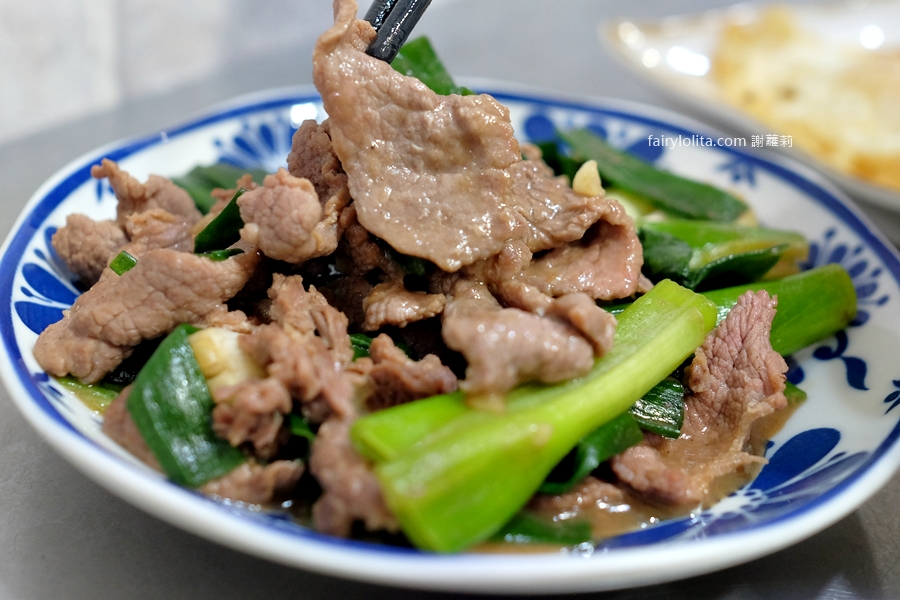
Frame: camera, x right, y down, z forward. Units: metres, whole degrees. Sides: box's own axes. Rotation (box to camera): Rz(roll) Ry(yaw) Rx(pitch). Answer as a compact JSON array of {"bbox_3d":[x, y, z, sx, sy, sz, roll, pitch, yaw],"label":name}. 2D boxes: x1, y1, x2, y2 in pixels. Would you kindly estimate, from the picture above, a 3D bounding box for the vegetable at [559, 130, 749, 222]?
[{"bbox_3d":[0.063,-0.038,0.271,0.058,0.008,0.015,27,48,22],"label":"vegetable"}]

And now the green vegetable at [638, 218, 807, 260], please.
[{"bbox_3d":[0.074,-0.015,0.239,0.046,0.010,0.013,4,32,-7],"label":"green vegetable"}]

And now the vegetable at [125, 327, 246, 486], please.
[{"bbox_3d":[-0.049,0.020,0.163,0.019,0.011,0.028,-27,57,-22],"label":"vegetable"}]

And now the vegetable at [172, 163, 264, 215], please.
[{"bbox_3d":[-0.065,-0.031,0.246,0.028,0.009,0.018,-4,33,-12],"label":"vegetable"}]

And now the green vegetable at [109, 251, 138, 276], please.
[{"bbox_3d":[-0.073,-0.008,0.197,0.006,0.004,0.005,-11,35,-22],"label":"green vegetable"}]

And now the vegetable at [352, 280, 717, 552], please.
[{"bbox_3d":[0.019,0.020,0.171,0.076,0.015,0.023,-26,43,-34],"label":"vegetable"}]

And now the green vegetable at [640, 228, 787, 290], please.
[{"bbox_3d":[0.068,-0.010,0.226,0.036,0.012,0.014,4,32,0],"label":"green vegetable"}]

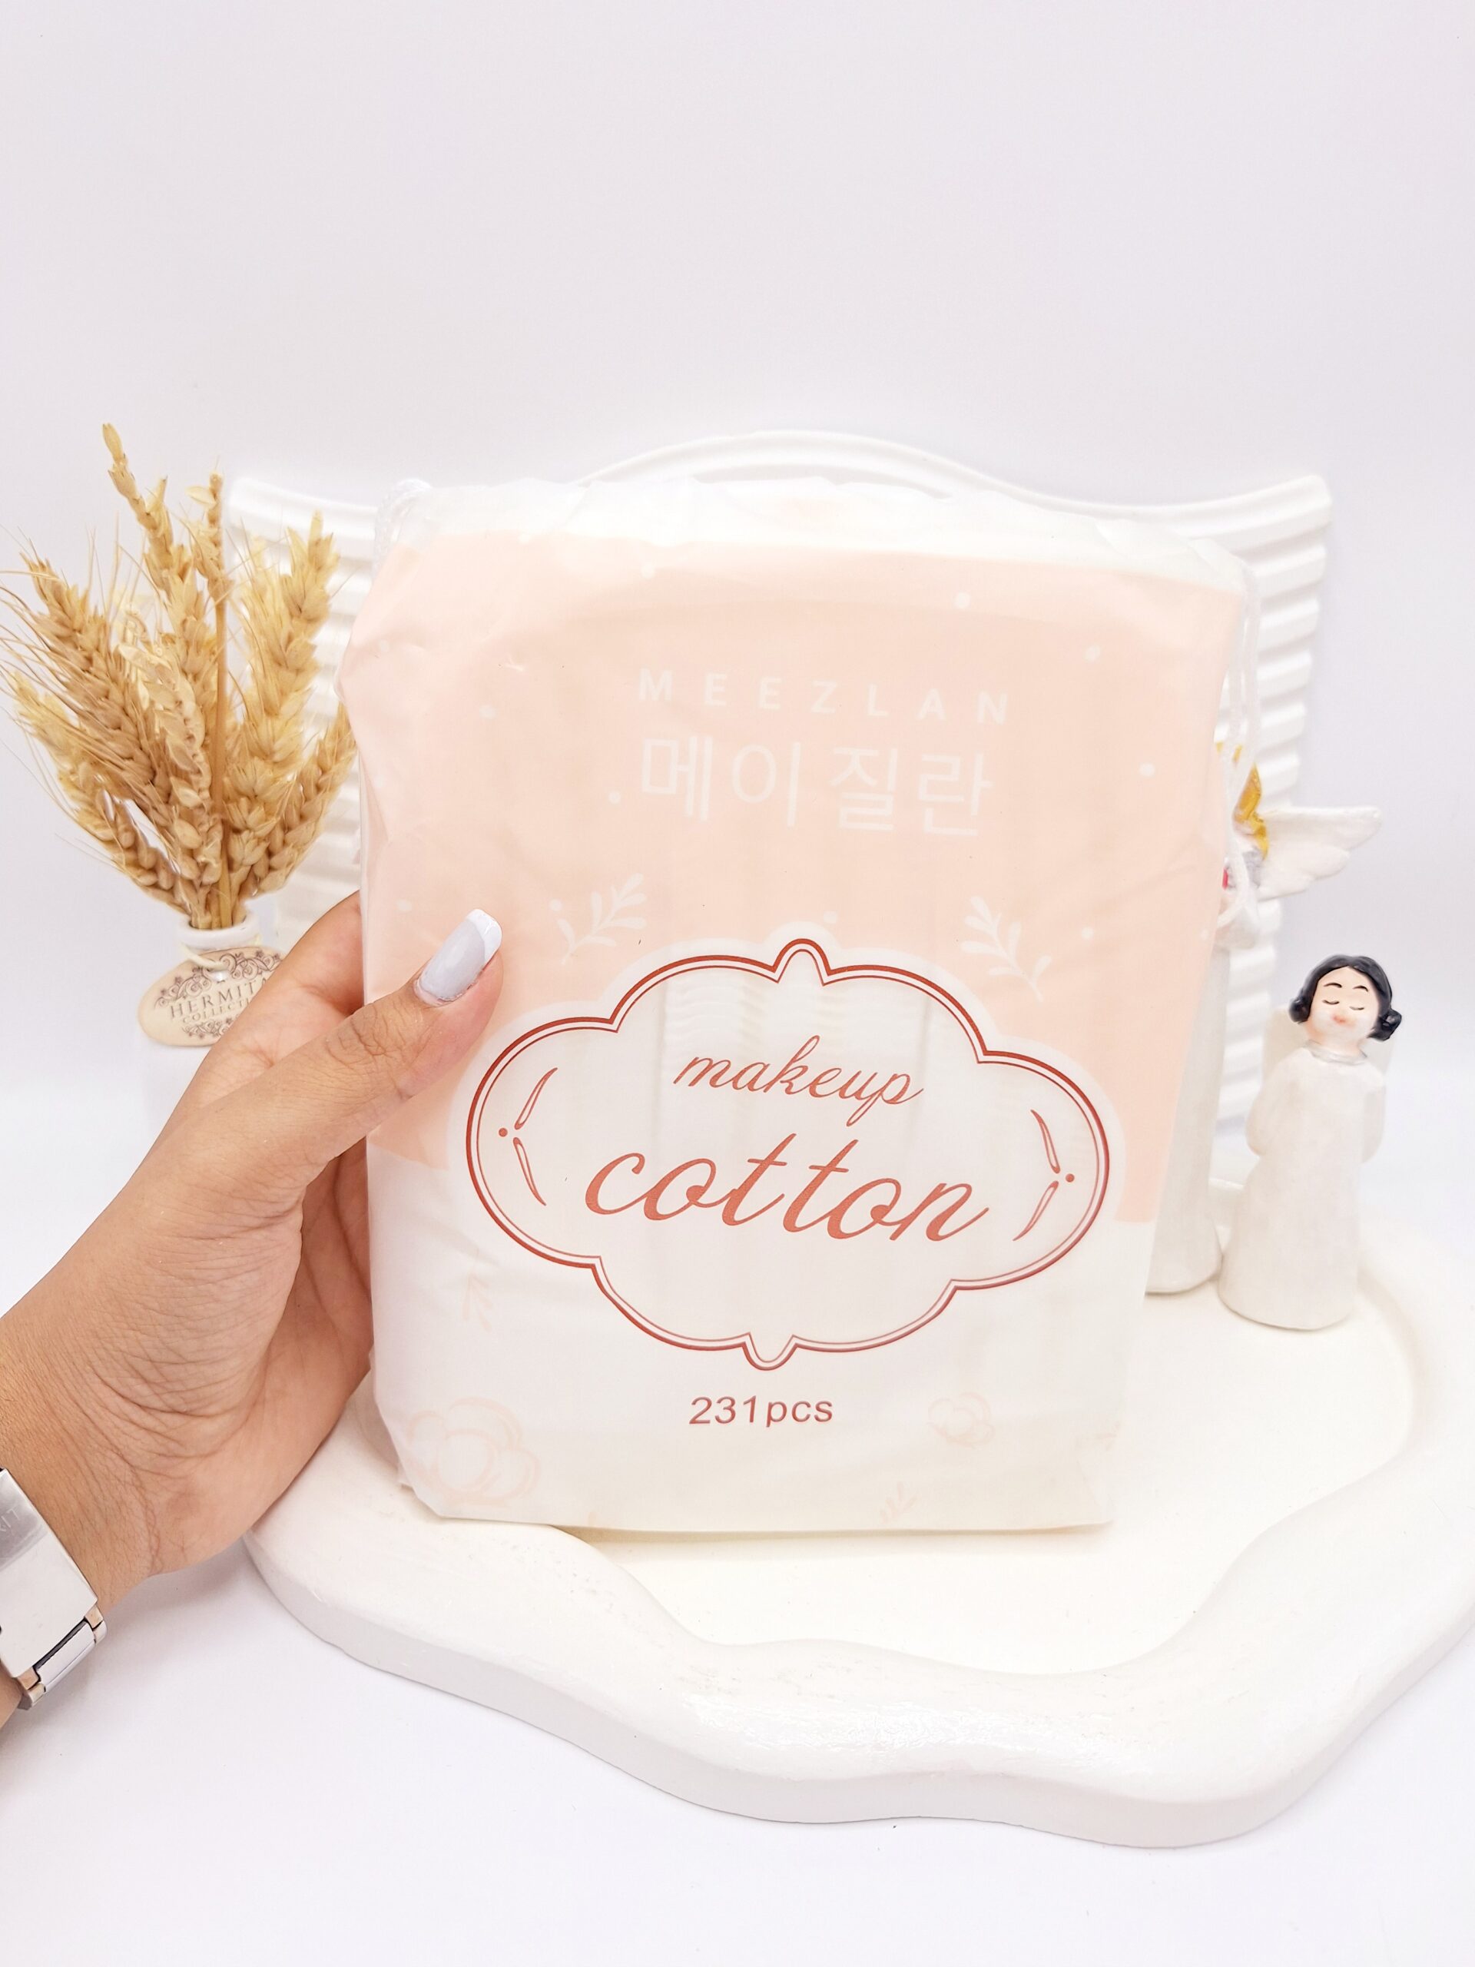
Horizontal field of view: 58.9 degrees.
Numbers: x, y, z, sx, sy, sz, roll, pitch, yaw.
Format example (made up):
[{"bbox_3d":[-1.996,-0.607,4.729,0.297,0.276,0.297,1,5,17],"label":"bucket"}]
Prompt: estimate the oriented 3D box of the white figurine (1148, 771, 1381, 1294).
[{"bbox_3d":[0.134,0.008,0.391,0.108,0.161,0.046,1,17,5],"label":"white figurine"}]

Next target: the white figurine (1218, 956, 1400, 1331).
[{"bbox_3d":[0.167,0.042,0.382,0.045,0.102,0.043,2,17,8],"label":"white figurine"}]

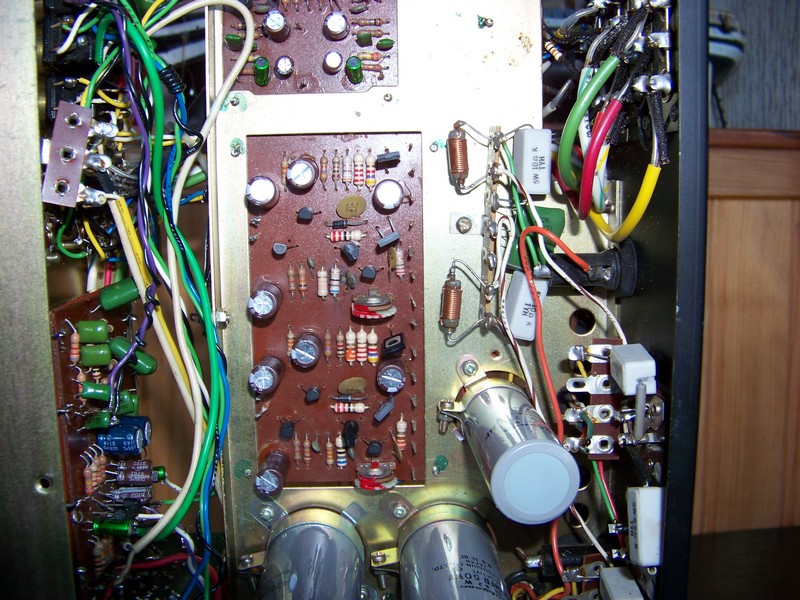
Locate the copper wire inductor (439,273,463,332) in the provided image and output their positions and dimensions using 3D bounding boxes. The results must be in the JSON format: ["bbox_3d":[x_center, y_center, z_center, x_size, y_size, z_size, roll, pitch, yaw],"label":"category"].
[{"bbox_3d":[0.018,0.001,0.290,0.007,0.020,0.007,4,5,-2],"label":"copper wire inductor"}]

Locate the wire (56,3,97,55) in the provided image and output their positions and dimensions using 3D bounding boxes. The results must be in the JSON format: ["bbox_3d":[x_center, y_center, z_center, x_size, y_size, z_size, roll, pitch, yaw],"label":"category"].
[{"bbox_3d":[-0.102,-0.086,0.264,0.004,0.019,0.005,31,-12,-6],"label":"wire"}]

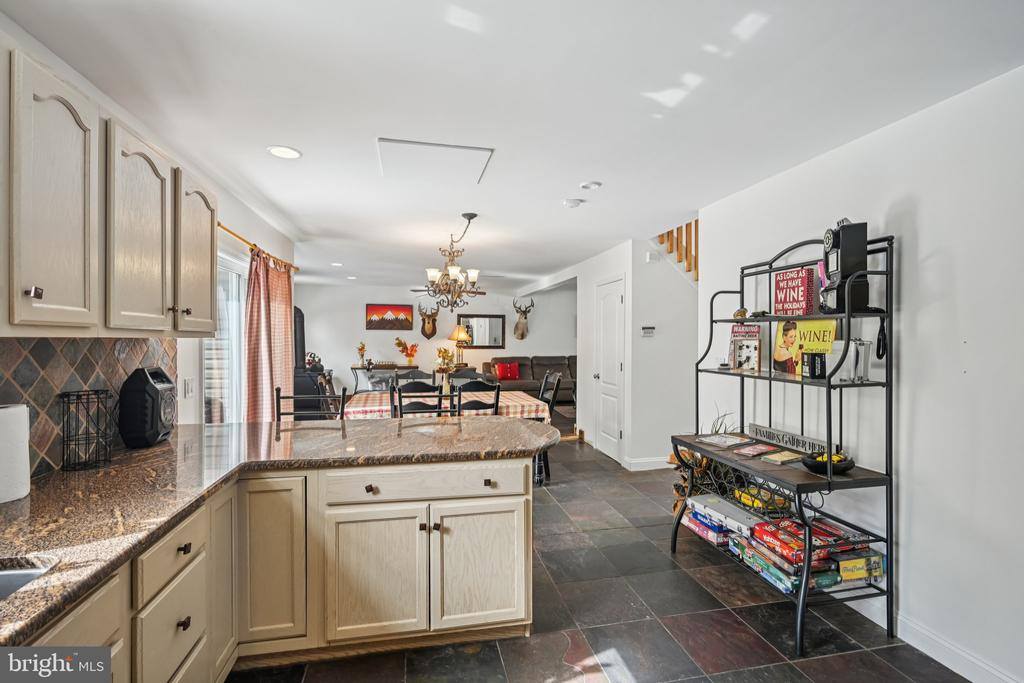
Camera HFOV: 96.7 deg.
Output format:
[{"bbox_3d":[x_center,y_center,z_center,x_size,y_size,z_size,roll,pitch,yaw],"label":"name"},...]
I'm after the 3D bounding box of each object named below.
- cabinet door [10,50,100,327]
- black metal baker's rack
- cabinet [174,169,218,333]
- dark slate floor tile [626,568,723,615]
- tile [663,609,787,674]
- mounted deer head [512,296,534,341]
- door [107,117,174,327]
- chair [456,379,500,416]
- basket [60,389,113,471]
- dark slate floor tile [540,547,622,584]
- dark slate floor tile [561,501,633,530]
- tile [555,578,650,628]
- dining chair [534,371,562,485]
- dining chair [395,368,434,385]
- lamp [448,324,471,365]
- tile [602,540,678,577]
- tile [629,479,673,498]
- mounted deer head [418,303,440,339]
[{"bbox_3d":[-1.318,-0.400,1.328,0.020,0.707,0.305,0,0,-11],"label":"cabinet door"},{"bbox_3d":[1.397,0.401,2.536,0.565,1.945,1.030,0,0,-12],"label":"black metal baker's rack"},{"bbox_3d":[-1.447,-0.387,2.110,0.022,0.695,0.375,0,0,-11],"label":"cabinet"},{"bbox_3d":[0.882,1.392,2.516,0.405,0.014,0.405,0,0,-11],"label":"dark slate floor tile"},{"bbox_3d":[0.955,1.380,2.106,0.395,0.012,0.395,0,0,-12],"label":"tile"},{"bbox_3d":[0.251,-0.502,9.932,0.480,0.950,0.550,0,0,-12],"label":"mounted deer head"},{"bbox_3d":[-1.317,-0.371,1.618,0.020,0.665,0.362,0,0,-12],"label":"door"},{"bbox_3d":[-0.375,0.865,4.380,0.460,1.040,0.500,0,0,-11],"label":"chair"},{"bbox_3d":[-1.593,0.331,1.713,0.150,0.280,0.150,0,0,-11],"label":"basket"},{"bbox_3d":[0.403,1.378,2.808,0.395,0.012,0.395,0,0,-12],"label":"dark slate floor tile"},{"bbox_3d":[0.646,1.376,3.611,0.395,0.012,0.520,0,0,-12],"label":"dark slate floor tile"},{"bbox_3d":[0.485,1.392,2.436,0.405,0.014,0.405,0,0,-11],"label":"tile"},{"bbox_3d":[0.192,0.845,4.687,0.540,1.045,0.460,0,0,-12],"label":"dining chair"},{"bbox_3d":[-1.079,0.849,5.028,0.460,1.035,0.540,0,0,-12],"label":"dining chair"},{"bbox_3d":[-0.983,0.094,8.600,0.430,0.780,0.430,0,0,-11],"label":"lamp"},{"bbox_3d":[0.794,1.378,2.888,0.395,0.012,0.395,0,0,-12],"label":"tile"},{"bbox_3d":[1.336,1.374,4.222,0.395,0.012,0.395,0,0,-12],"label":"tile"},{"bbox_3d":[-1.640,-0.401,8.990,0.420,0.740,0.320,0,0,-11],"label":"mounted deer head"}]

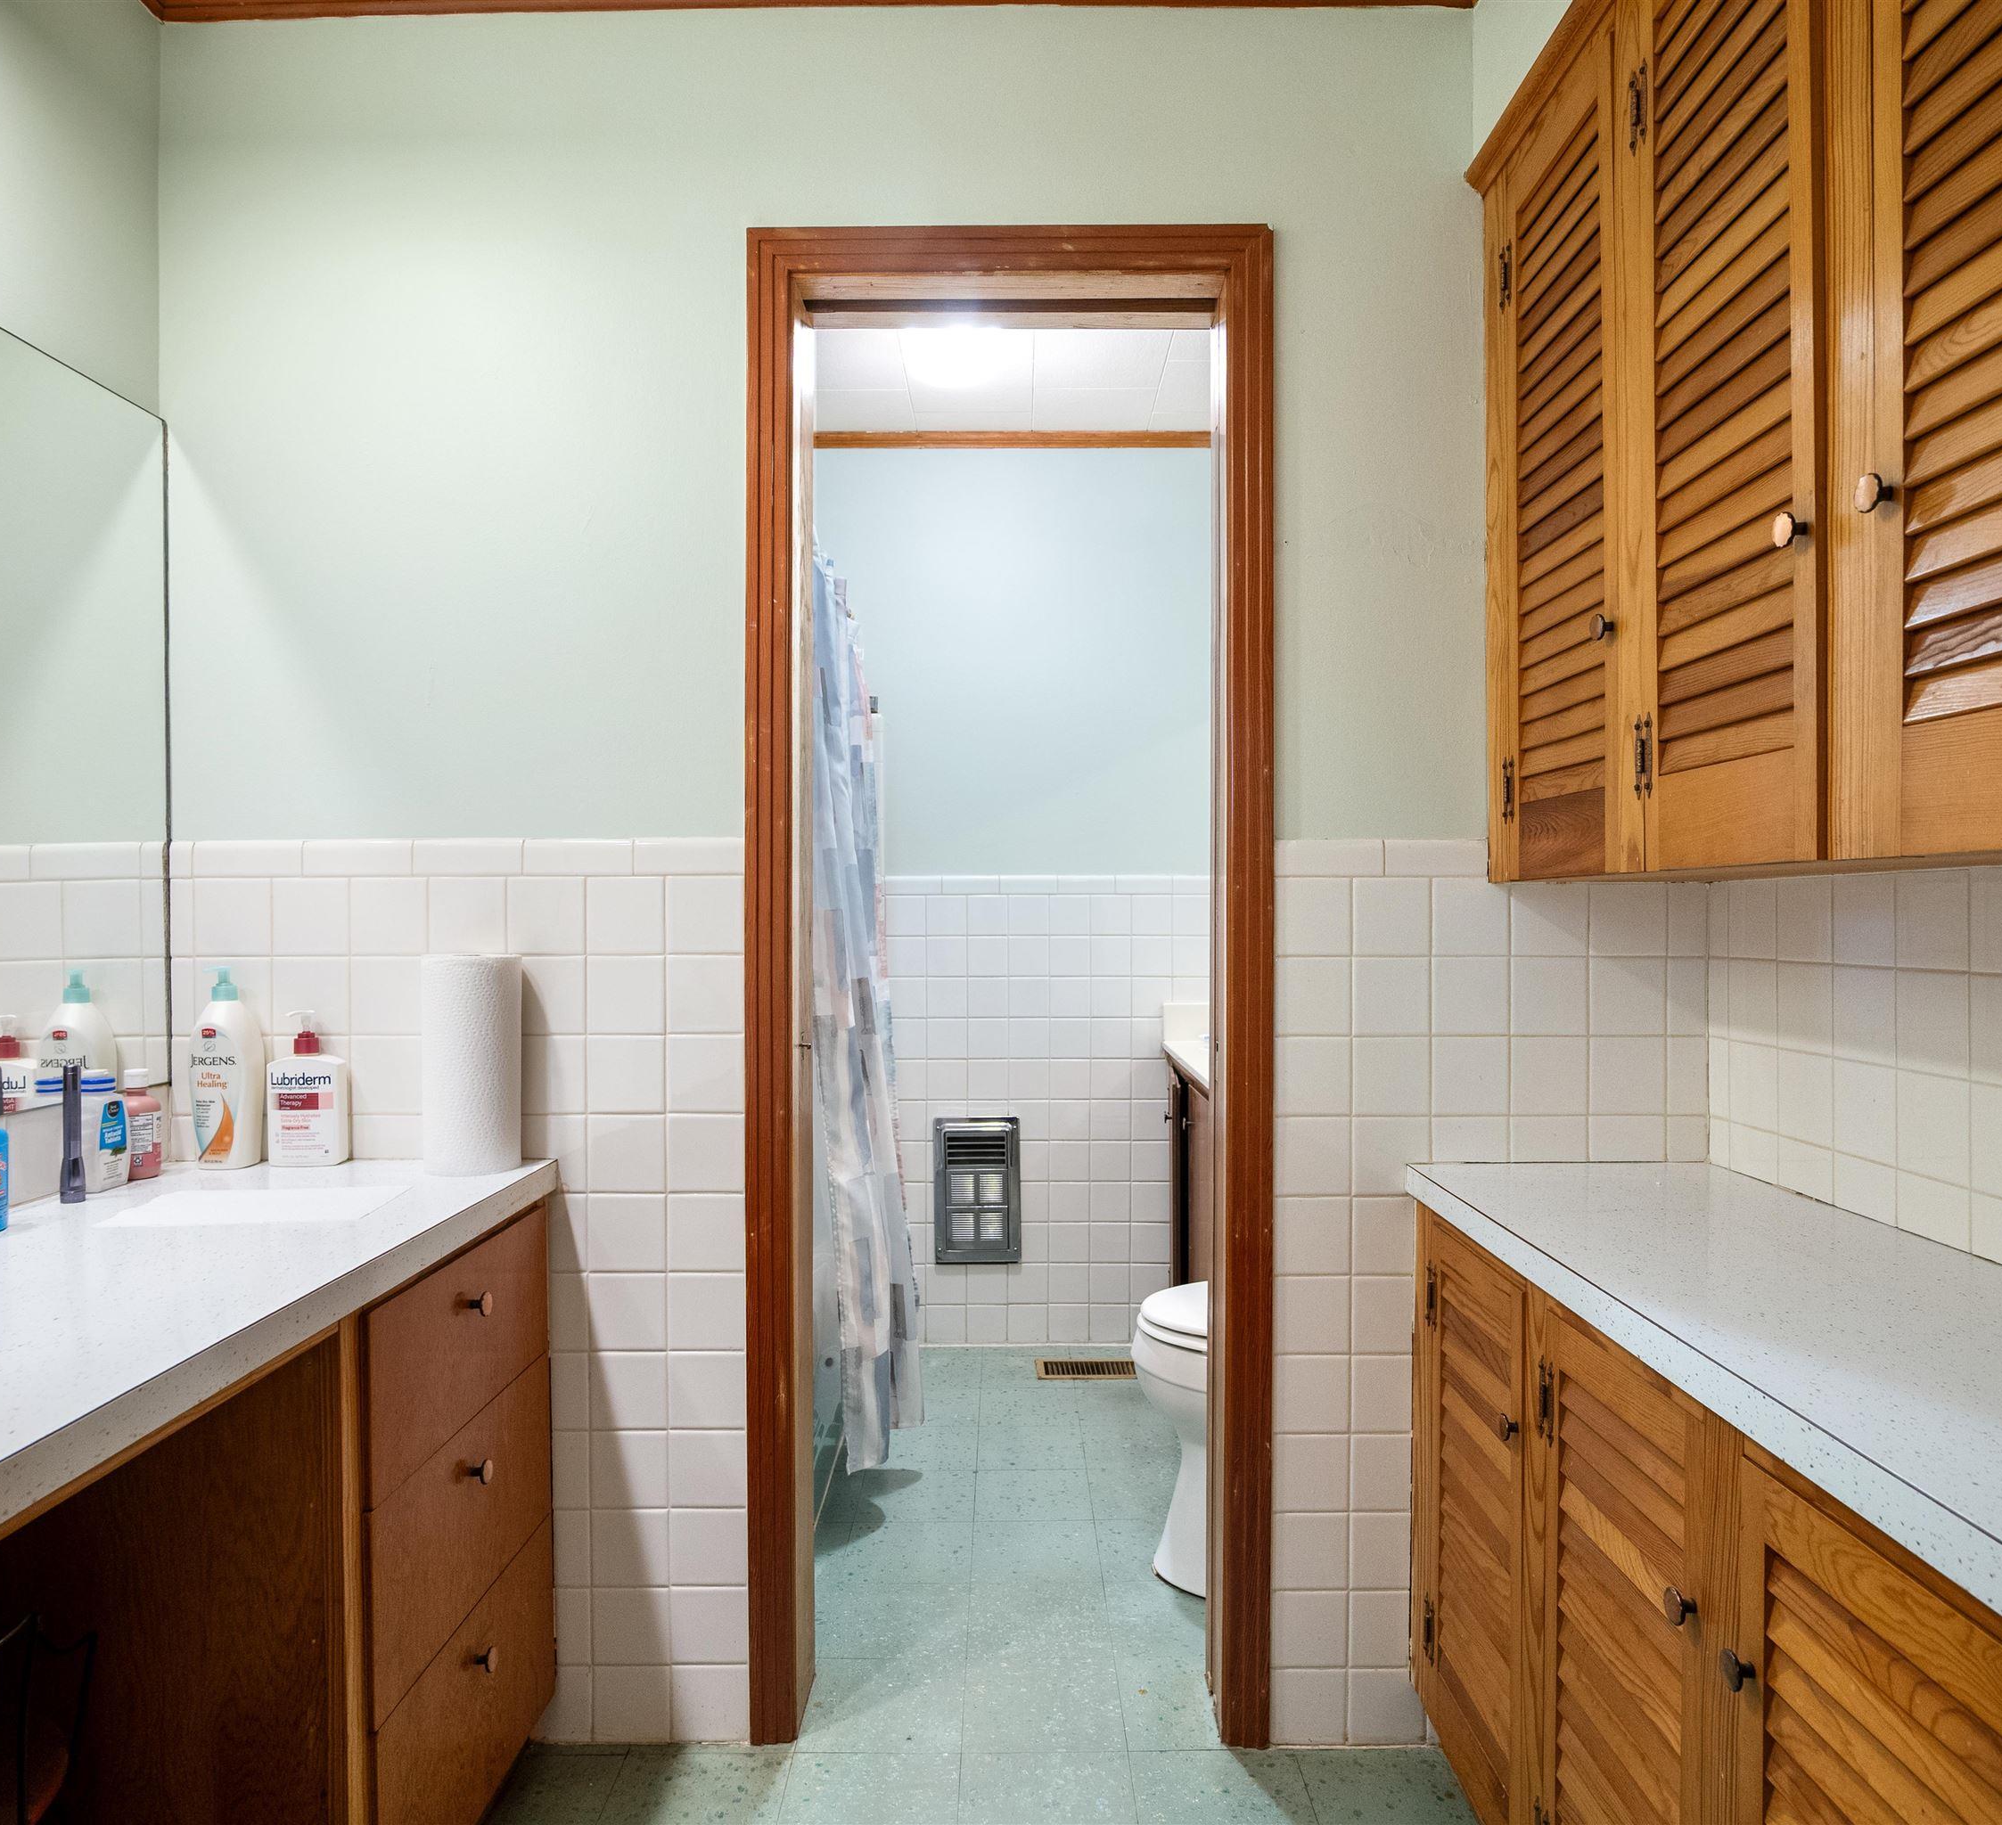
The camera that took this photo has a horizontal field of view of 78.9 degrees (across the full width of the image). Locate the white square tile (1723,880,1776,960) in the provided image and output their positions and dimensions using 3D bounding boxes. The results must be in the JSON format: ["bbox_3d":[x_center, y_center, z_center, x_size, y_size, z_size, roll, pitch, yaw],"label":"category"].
[{"bbox_3d":[0.997,0.007,1.605,0.009,0.109,0.102,0,0,0],"label":"white square tile"}]

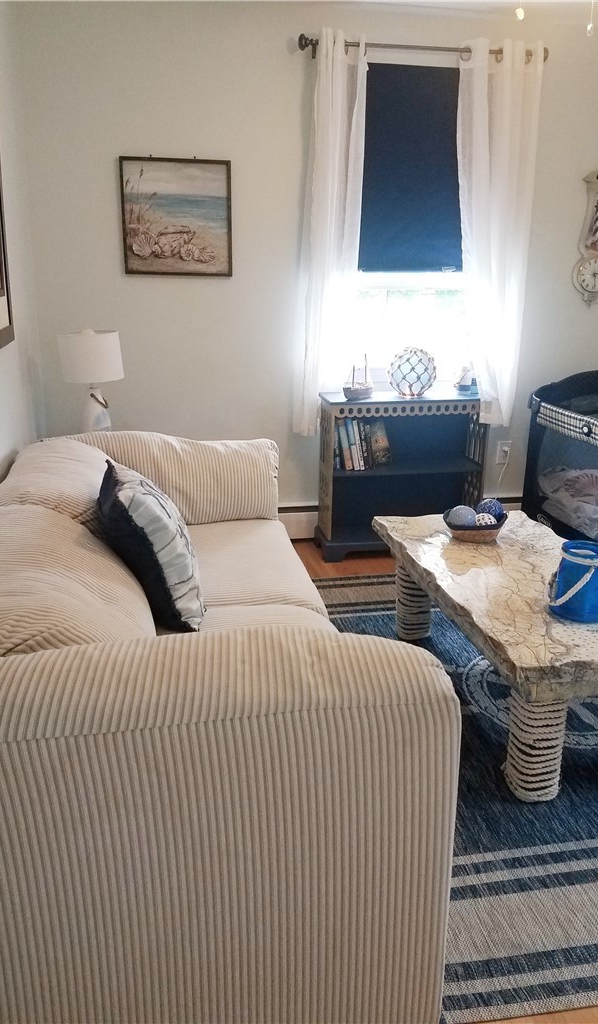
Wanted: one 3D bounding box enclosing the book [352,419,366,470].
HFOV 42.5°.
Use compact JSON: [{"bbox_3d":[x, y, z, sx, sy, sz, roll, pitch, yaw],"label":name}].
[{"bbox_3d":[0.253,-0.318,3.502,0.018,0.229,0.150,-13,19,-8],"label":"book"}]

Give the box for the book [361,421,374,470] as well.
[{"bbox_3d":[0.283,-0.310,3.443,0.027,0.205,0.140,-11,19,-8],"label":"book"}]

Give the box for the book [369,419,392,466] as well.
[{"bbox_3d":[0.356,-0.309,3.478,0.024,0.200,0.146,-2,13,35],"label":"book"}]

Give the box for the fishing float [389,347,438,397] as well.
[{"bbox_3d":[0.507,-0.625,3.439,0.218,0.218,0.218,-3,18,-12],"label":"fishing float"}]

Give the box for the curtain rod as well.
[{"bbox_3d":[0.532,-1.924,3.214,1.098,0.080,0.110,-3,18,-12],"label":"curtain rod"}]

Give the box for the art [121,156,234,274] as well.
[{"bbox_3d":[-0.513,-1.241,3.260,0.453,0.461,0.025,-3,18,-12],"label":"art"}]

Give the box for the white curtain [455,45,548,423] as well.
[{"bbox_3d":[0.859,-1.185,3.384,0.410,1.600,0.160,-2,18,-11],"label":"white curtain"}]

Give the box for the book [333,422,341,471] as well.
[{"bbox_3d":[0.157,-0.313,3.518,0.027,0.212,0.145,-7,18,-10],"label":"book"}]

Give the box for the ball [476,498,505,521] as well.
[{"bbox_3d":[0.655,0.004,2.629,0.096,0.096,0.096,1,17,0],"label":"ball"}]

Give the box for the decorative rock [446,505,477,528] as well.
[{"bbox_3d":[0.544,0.028,2.565,0.105,0.100,0.105,-2,18,-11],"label":"decorative rock"}]

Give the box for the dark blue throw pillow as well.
[{"bbox_3d":[-0.338,0.084,1.855,0.160,0.420,0.420,-28,1,-5],"label":"dark blue throw pillow"}]

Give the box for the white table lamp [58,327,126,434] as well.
[{"bbox_3d":[-0.808,-0.480,3.018,0.260,0.460,0.260,-2,18,-11],"label":"white table lamp"}]

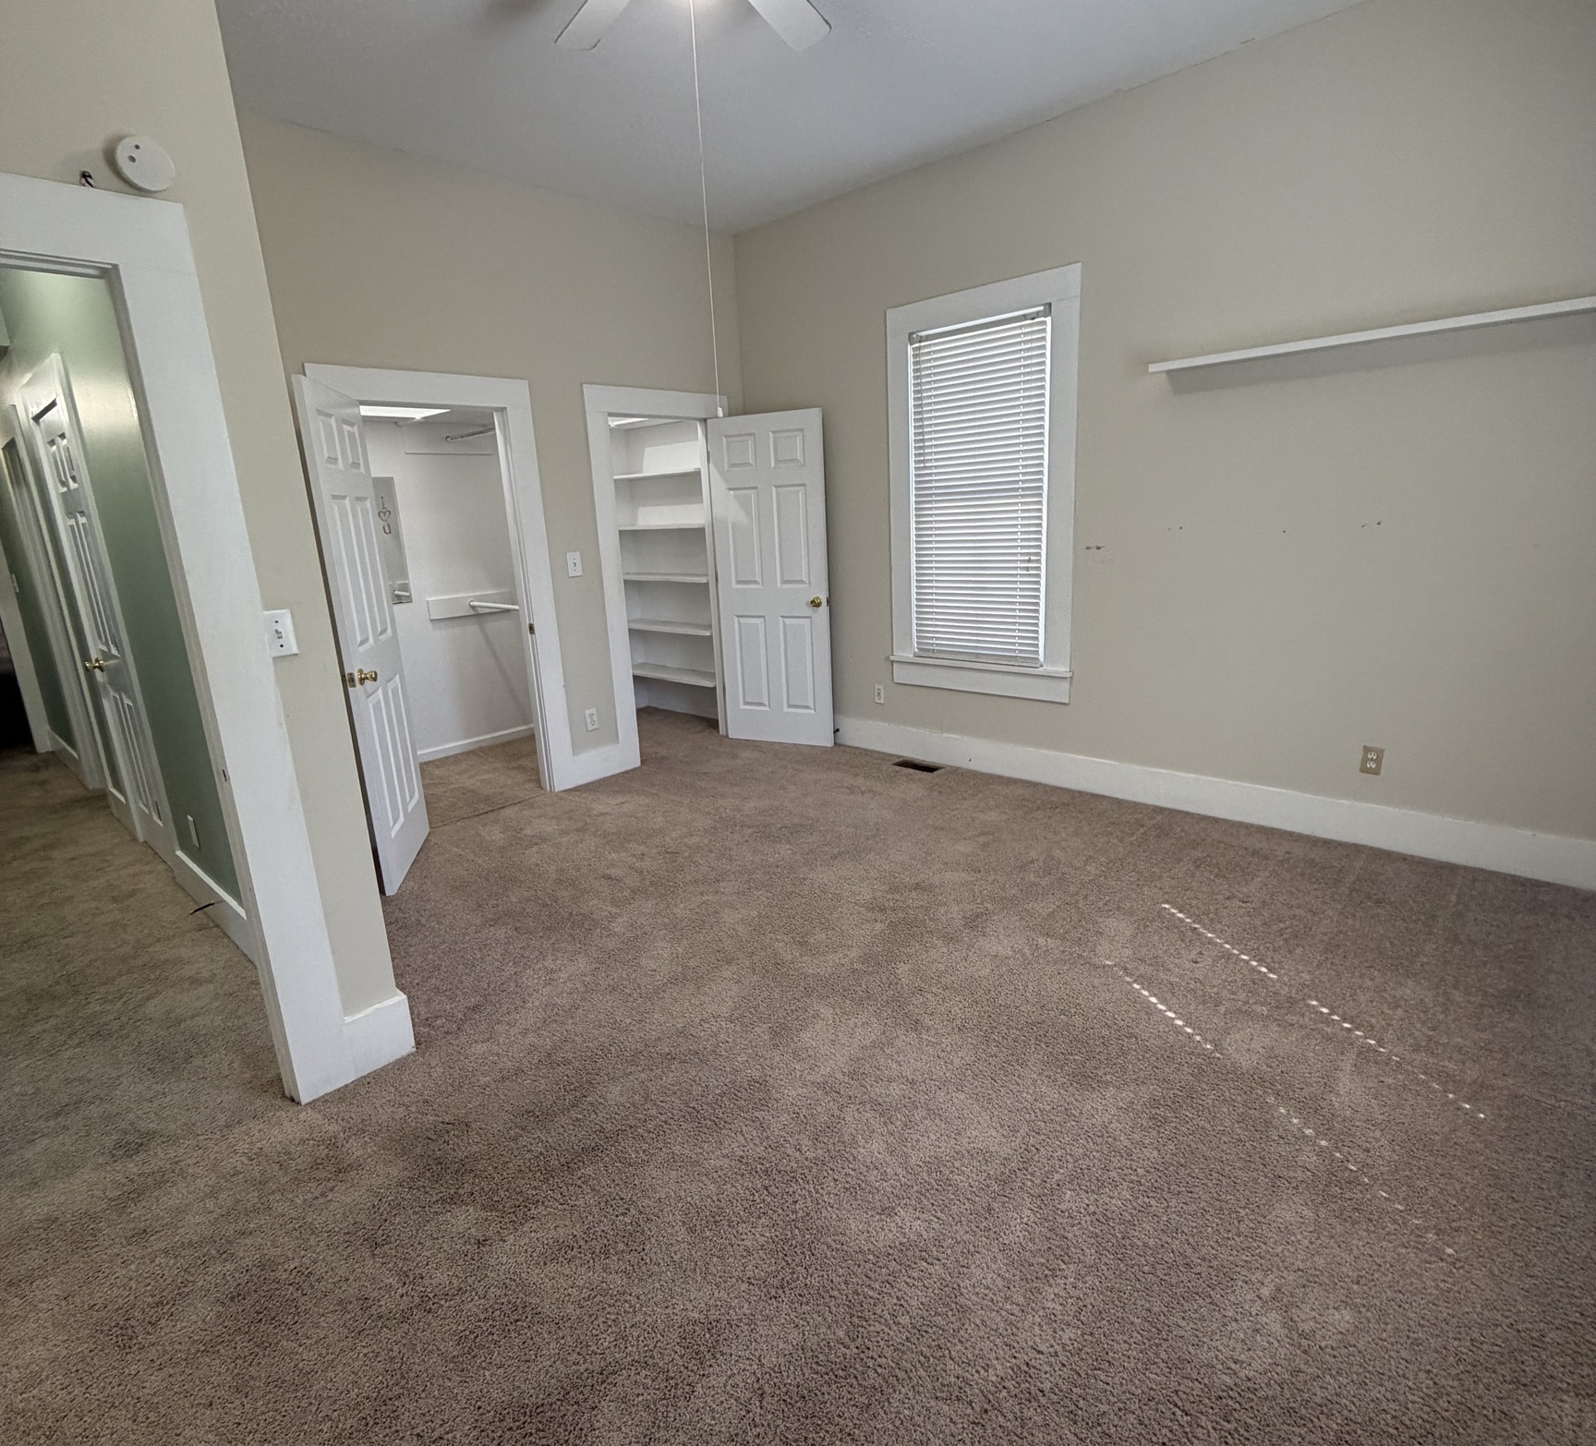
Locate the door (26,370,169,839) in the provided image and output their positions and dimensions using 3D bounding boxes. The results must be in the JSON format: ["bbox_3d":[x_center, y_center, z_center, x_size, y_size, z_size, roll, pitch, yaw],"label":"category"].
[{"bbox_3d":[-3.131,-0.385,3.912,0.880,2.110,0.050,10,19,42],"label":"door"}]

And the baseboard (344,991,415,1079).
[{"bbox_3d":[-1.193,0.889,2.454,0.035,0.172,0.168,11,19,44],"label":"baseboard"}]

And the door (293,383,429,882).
[{"bbox_3d":[-1.825,-0.349,3.696,0.036,2.014,0.786,-6,14,-12],"label":"door"}]

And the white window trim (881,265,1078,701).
[{"bbox_3d":[0.936,-1.150,4.484,1.109,2.031,0.055,10,19,41],"label":"white window trim"}]

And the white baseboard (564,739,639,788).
[{"bbox_3d":[-1.168,0.240,5.073,0.025,0.171,0.513,10,19,41],"label":"white baseboard"}]

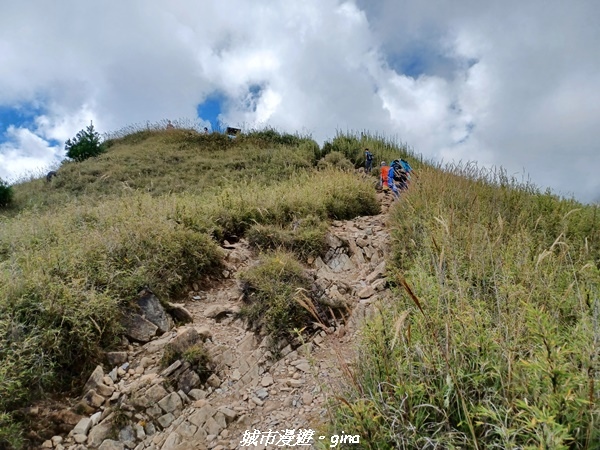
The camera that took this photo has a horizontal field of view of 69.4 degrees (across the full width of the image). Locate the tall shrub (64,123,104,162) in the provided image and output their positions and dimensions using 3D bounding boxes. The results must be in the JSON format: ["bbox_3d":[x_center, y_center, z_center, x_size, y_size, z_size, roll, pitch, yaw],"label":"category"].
[{"bbox_3d":[-12.653,-4.826,25.500,2.200,2.400,2.100,3,-8,-25],"label":"tall shrub"}]

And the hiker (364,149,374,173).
[{"bbox_3d":[4.591,-4.190,28.500,0.550,1.680,0.480,5,-9,-36],"label":"hiker"}]

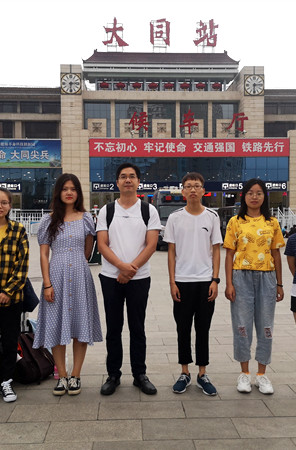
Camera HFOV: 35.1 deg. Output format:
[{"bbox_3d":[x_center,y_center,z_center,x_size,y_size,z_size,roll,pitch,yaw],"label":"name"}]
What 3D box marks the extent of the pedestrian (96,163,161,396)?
[{"bbox_3d":[-0.155,0.406,3.710,0.500,1.790,0.330,0,1,-2],"label":"pedestrian"}]

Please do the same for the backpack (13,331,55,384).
[{"bbox_3d":[-0.992,1.094,4.020,0.270,0.400,0.320,0,1,45],"label":"backpack"}]

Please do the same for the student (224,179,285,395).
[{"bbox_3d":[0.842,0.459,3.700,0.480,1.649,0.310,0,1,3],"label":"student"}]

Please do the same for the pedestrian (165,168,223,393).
[{"bbox_3d":[0.355,0.438,3.690,0.460,1.699,0.310,0,1,1],"label":"pedestrian"}]

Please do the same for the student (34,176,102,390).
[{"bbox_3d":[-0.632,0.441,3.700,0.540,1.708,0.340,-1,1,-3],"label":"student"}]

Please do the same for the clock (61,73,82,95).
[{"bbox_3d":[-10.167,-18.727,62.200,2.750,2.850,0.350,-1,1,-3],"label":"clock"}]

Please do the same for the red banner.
[{"bbox_3d":[4.345,-8.093,49.000,21.150,1.930,0.200,0,1,-2],"label":"red banner"}]

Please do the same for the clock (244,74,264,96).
[{"bbox_3d":[14.477,-18.942,63.500,2.750,2.850,0.350,-1,1,-3],"label":"clock"}]

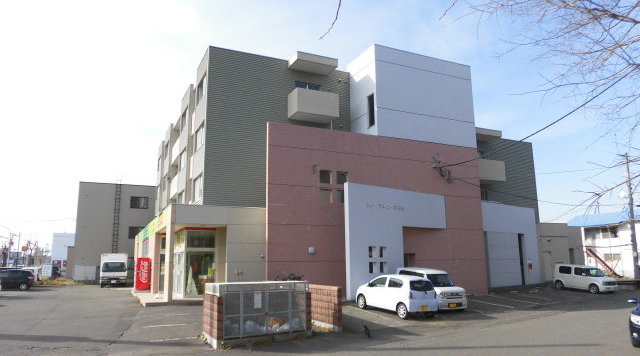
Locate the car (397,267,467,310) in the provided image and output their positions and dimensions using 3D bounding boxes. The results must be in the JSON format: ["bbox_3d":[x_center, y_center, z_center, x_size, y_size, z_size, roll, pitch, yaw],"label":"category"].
[{"bbox_3d":[4.853,4.857,19.704,1.475,1.600,3.395,5,-8,-21],"label":"car"}]

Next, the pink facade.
[{"bbox_3d":[3.599,2.026,24.212,13.684,8.752,0.300,4,-11,-25],"label":"pink facade"}]

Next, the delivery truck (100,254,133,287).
[{"bbox_3d":[-15.609,7.007,33.935,1.720,2.470,4.700,4,-11,-25],"label":"delivery truck"}]

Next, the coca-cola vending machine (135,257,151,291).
[{"bbox_3d":[-10.261,5.634,25.870,0.730,1.830,1.050,4,-11,-25],"label":"coca-cola vending machine"}]

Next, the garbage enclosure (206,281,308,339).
[{"bbox_3d":[-1.732,3.536,12.026,2.420,1.500,1.820,4,-11,-25],"label":"garbage enclosure"}]

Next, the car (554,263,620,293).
[{"bbox_3d":[17.964,6.860,30.226,1.670,1.640,3.750,5,-10,-22],"label":"car"}]

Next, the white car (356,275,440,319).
[{"bbox_3d":[2.919,4.579,17.560,1.475,1.500,3.395,8,-10,-31],"label":"white car"}]

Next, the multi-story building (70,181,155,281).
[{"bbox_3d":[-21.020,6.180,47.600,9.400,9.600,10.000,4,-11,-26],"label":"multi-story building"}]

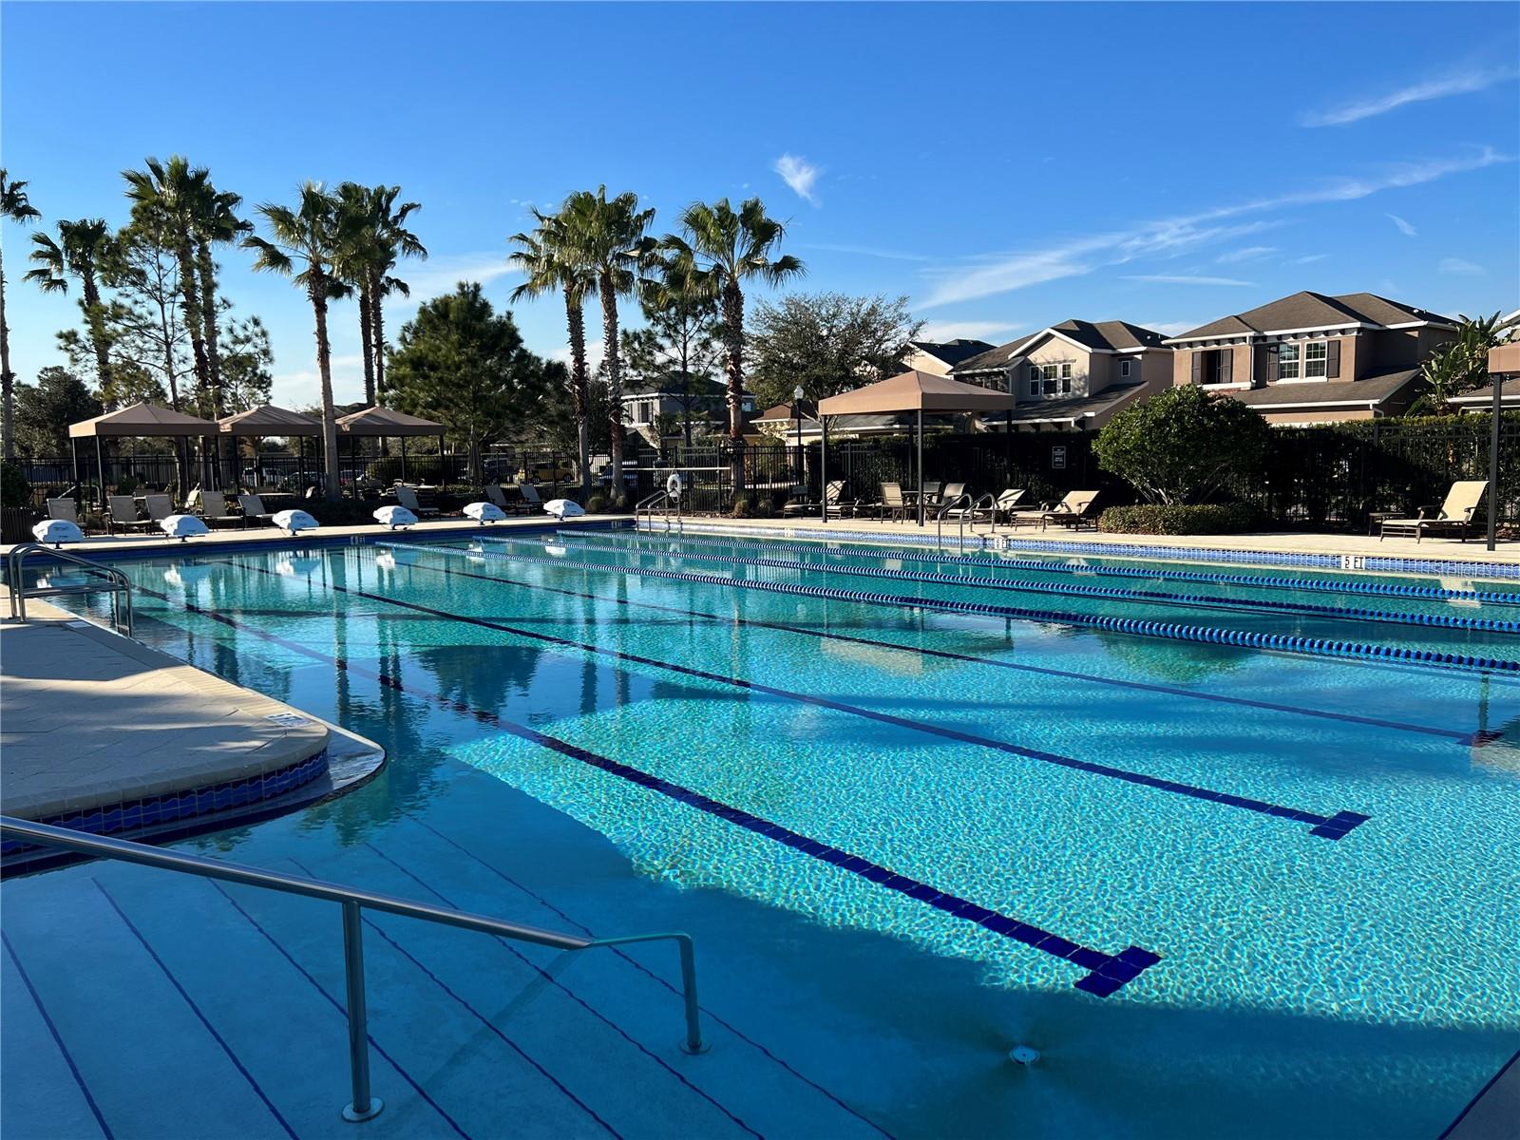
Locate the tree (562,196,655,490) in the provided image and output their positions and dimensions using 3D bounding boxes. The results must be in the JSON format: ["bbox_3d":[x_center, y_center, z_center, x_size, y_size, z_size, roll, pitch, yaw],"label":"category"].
[{"bbox_3d":[-4.794,-7.048,36.181,3.200,9.830,3.200,-1,6,-7],"label":"tree"}]

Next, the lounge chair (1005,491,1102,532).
[{"bbox_3d":[5.639,-1.150,21.724,1.920,0.760,0.680,-6,7,-40],"label":"lounge chair"}]

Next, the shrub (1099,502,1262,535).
[{"bbox_3d":[7.607,-0.954,20.677,1.700,0.500,2.600,-6,7,-40],"label":"shrub"}]

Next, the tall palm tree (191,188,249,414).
[{"bbox_3d":[-17.067,-6.902,35.513,2.600,9.971,2.600,-6,7,-40],"label":"tall palm tree"}]

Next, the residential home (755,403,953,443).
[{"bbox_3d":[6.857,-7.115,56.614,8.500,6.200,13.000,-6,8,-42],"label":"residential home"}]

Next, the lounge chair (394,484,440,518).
[{"bbox_3d":[-9.036,-1.768,30.213,0.670,0.880,1.720,-6,7,-40],"label":"lounge chair"}]

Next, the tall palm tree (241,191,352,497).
[{"bbox_3d":[-12.894,-6.101,31.862,3.000,9.124,3.000,-6,7,-40],"label":"tall palm tree"}]

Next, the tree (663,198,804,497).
[{"bbox_3d":[-0.731,-5.880,31.377,3.800,8.410,3.800,-1,6,-1],"label":"tree"}]

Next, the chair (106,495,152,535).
[{"bbox_3d":[-14.173,-1.258,25.709,0.670,0.880,1.720,-6,7,-40],"label":"chair"}]

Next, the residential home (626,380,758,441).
[{"bbox_3d":[-5.587,-9.887,77.412,10.400,8.000,9.500,-6,8,-42],"label":"residential home"}]

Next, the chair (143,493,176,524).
[{"bbox_3d":[-13.588,-1.314,26.207,0.670,0.880,1.720,-6,7,-40],"label":"chair"}]

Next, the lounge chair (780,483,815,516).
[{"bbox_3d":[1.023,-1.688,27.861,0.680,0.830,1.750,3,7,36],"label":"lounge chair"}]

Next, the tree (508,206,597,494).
[{"bbox_3d":[-6.211,-6.913,36.996,3.300,9.440,3.300,-2,6,-9],"label":"tree"}]

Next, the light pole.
[{"bbox_3d":[1.482,-4.843,43.236,0.420,4.210,0.420,-1,6,0],"label":"light pole"}]

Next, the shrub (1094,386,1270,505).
[{"bbox_3d":[7.721,-2.096,20.872,2.700,2.533,2.900,-6,7,-40],"label":"shrub"}]

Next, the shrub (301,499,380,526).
[{"bbox_3d":[-10.411,-1.468,28.220,1.900,0.660,1.100,-6,8,-42],"label":"shrub"}]

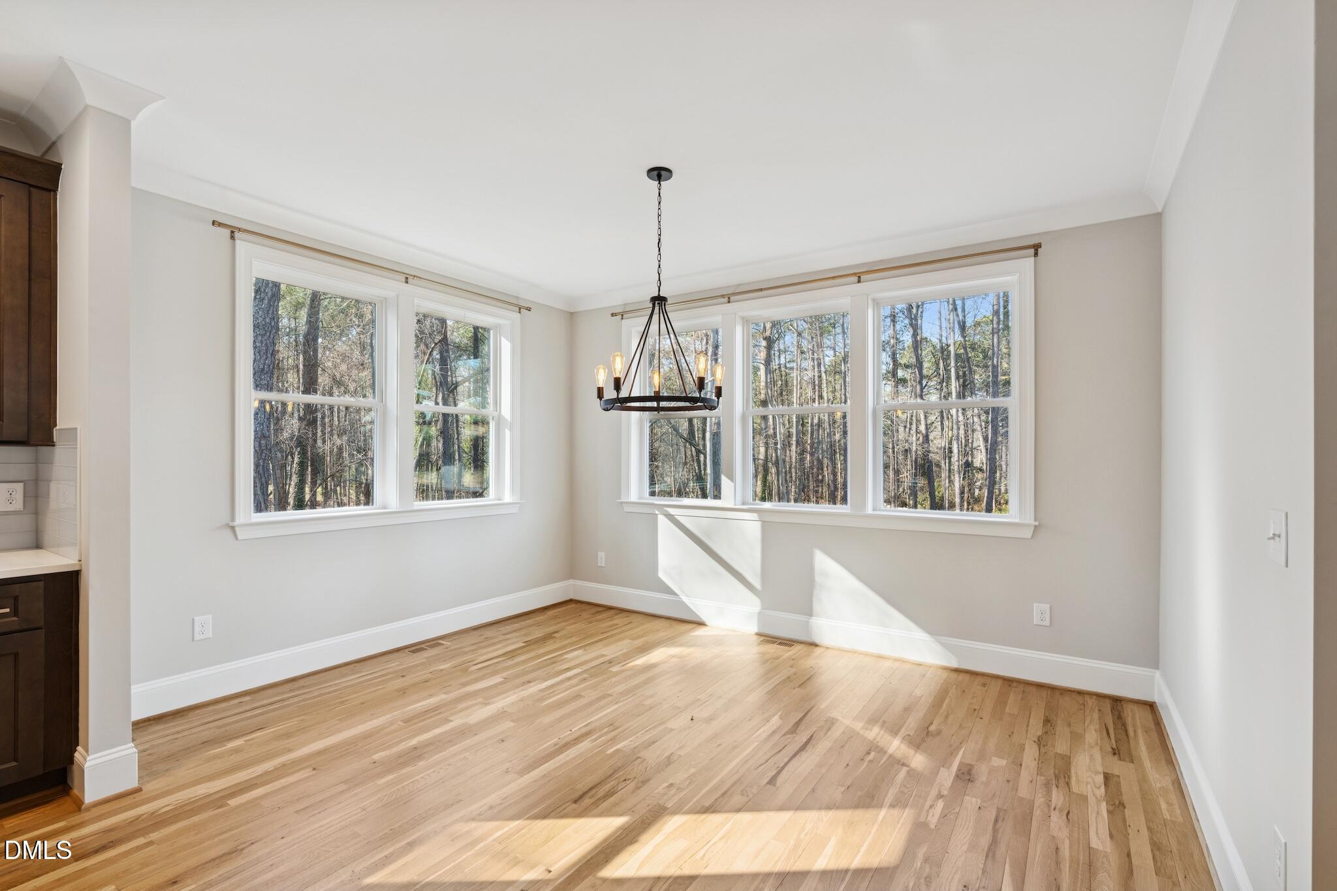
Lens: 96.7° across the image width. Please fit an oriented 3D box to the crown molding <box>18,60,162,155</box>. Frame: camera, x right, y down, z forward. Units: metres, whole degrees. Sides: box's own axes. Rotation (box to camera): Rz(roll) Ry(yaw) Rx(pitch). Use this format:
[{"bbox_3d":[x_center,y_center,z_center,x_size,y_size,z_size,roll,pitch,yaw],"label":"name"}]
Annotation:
[{"bbox_3d":[-2.368,-1.309,2.423,0.736,0.105,0.288,0,-1,34],"label":"crown molding"}]

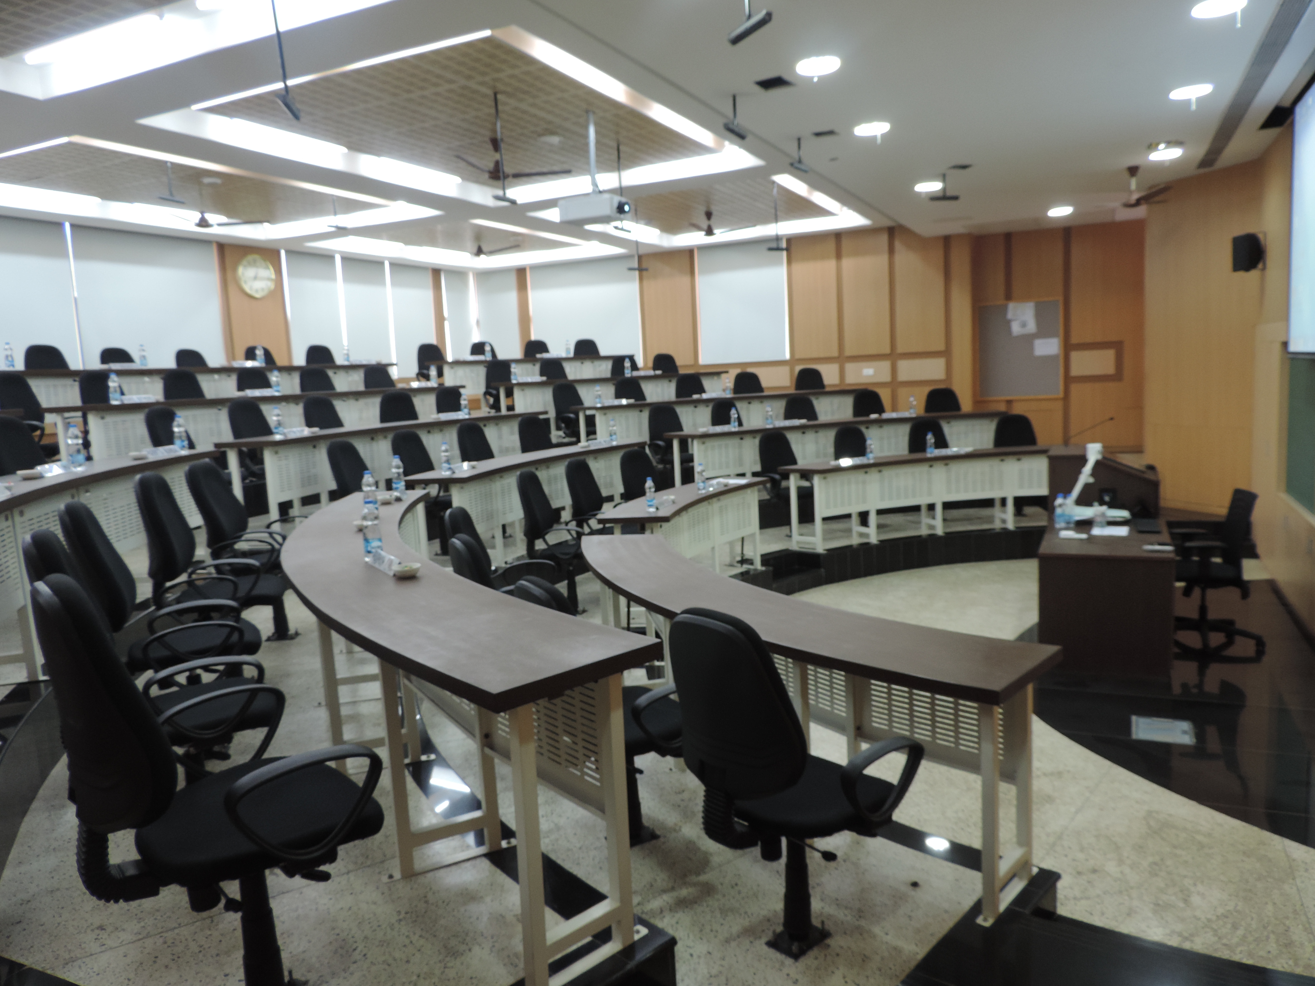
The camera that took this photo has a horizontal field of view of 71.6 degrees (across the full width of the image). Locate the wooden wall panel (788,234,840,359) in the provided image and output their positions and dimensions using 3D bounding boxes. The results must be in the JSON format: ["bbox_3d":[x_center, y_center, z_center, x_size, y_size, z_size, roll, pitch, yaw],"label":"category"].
[{"bbox_3d":[2.287,-2.825,13.171,0.649,1.730,0.040,1,8,26],"label":"wooden wall panel"}]

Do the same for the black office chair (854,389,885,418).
[{"bbox_3d":[2.565,-0.685,10.731,0.600,1.032,0.600,-4,7,-7],"label":"black office chair"}]

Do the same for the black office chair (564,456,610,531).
[{"bbox_3d":[-0.383,0.244,7.220,0.600,1.032,0.600,0,8,26],"label":"black office chair"}]

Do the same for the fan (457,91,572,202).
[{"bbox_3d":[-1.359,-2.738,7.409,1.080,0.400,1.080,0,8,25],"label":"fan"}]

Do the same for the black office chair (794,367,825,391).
[{"bbox_3d":[2.048,-1.110,11.800,0.580,1.010,0.580,-4,7,-7],"label":"black office chair"}]

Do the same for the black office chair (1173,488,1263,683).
[{"bbox_3d":[3.773,0.502,6.245,0.640,1.040,0.640,-1,8,16],"label":"black office chair"}]

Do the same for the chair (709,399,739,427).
[{"bbox_3d":[0.899,-0.529,10.244,0.600,1.032,0.600,-7,8,-25],"label":"chair"}]

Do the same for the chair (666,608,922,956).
[{"bbox_3d":[0.370,0.782,2.538,0.580,1.010,0.580,-8,9,-38],"label":"chair"}]

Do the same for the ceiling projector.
[{"bbox_3d":[-0.470,-2.183,7.005,0.460,0.160,0.350,0,8,25],"label":"ceiling projector"}]

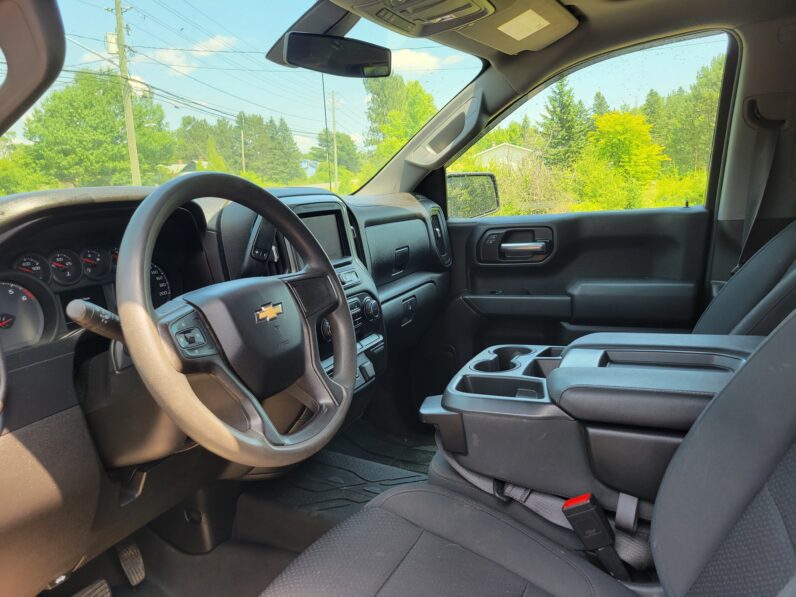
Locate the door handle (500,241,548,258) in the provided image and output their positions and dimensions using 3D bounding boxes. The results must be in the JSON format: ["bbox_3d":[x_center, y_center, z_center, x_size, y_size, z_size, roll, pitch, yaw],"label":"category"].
[{"bbox_3d":[0.385,-0.148,1.822,0.138,0.048,0.040,0,12,25],"label":"door handle"}]

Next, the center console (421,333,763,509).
[{"bbox_3d":[0.368,0.195,0.991,0.590,0.205,0.330,0,12,25],"label":"center console"}]

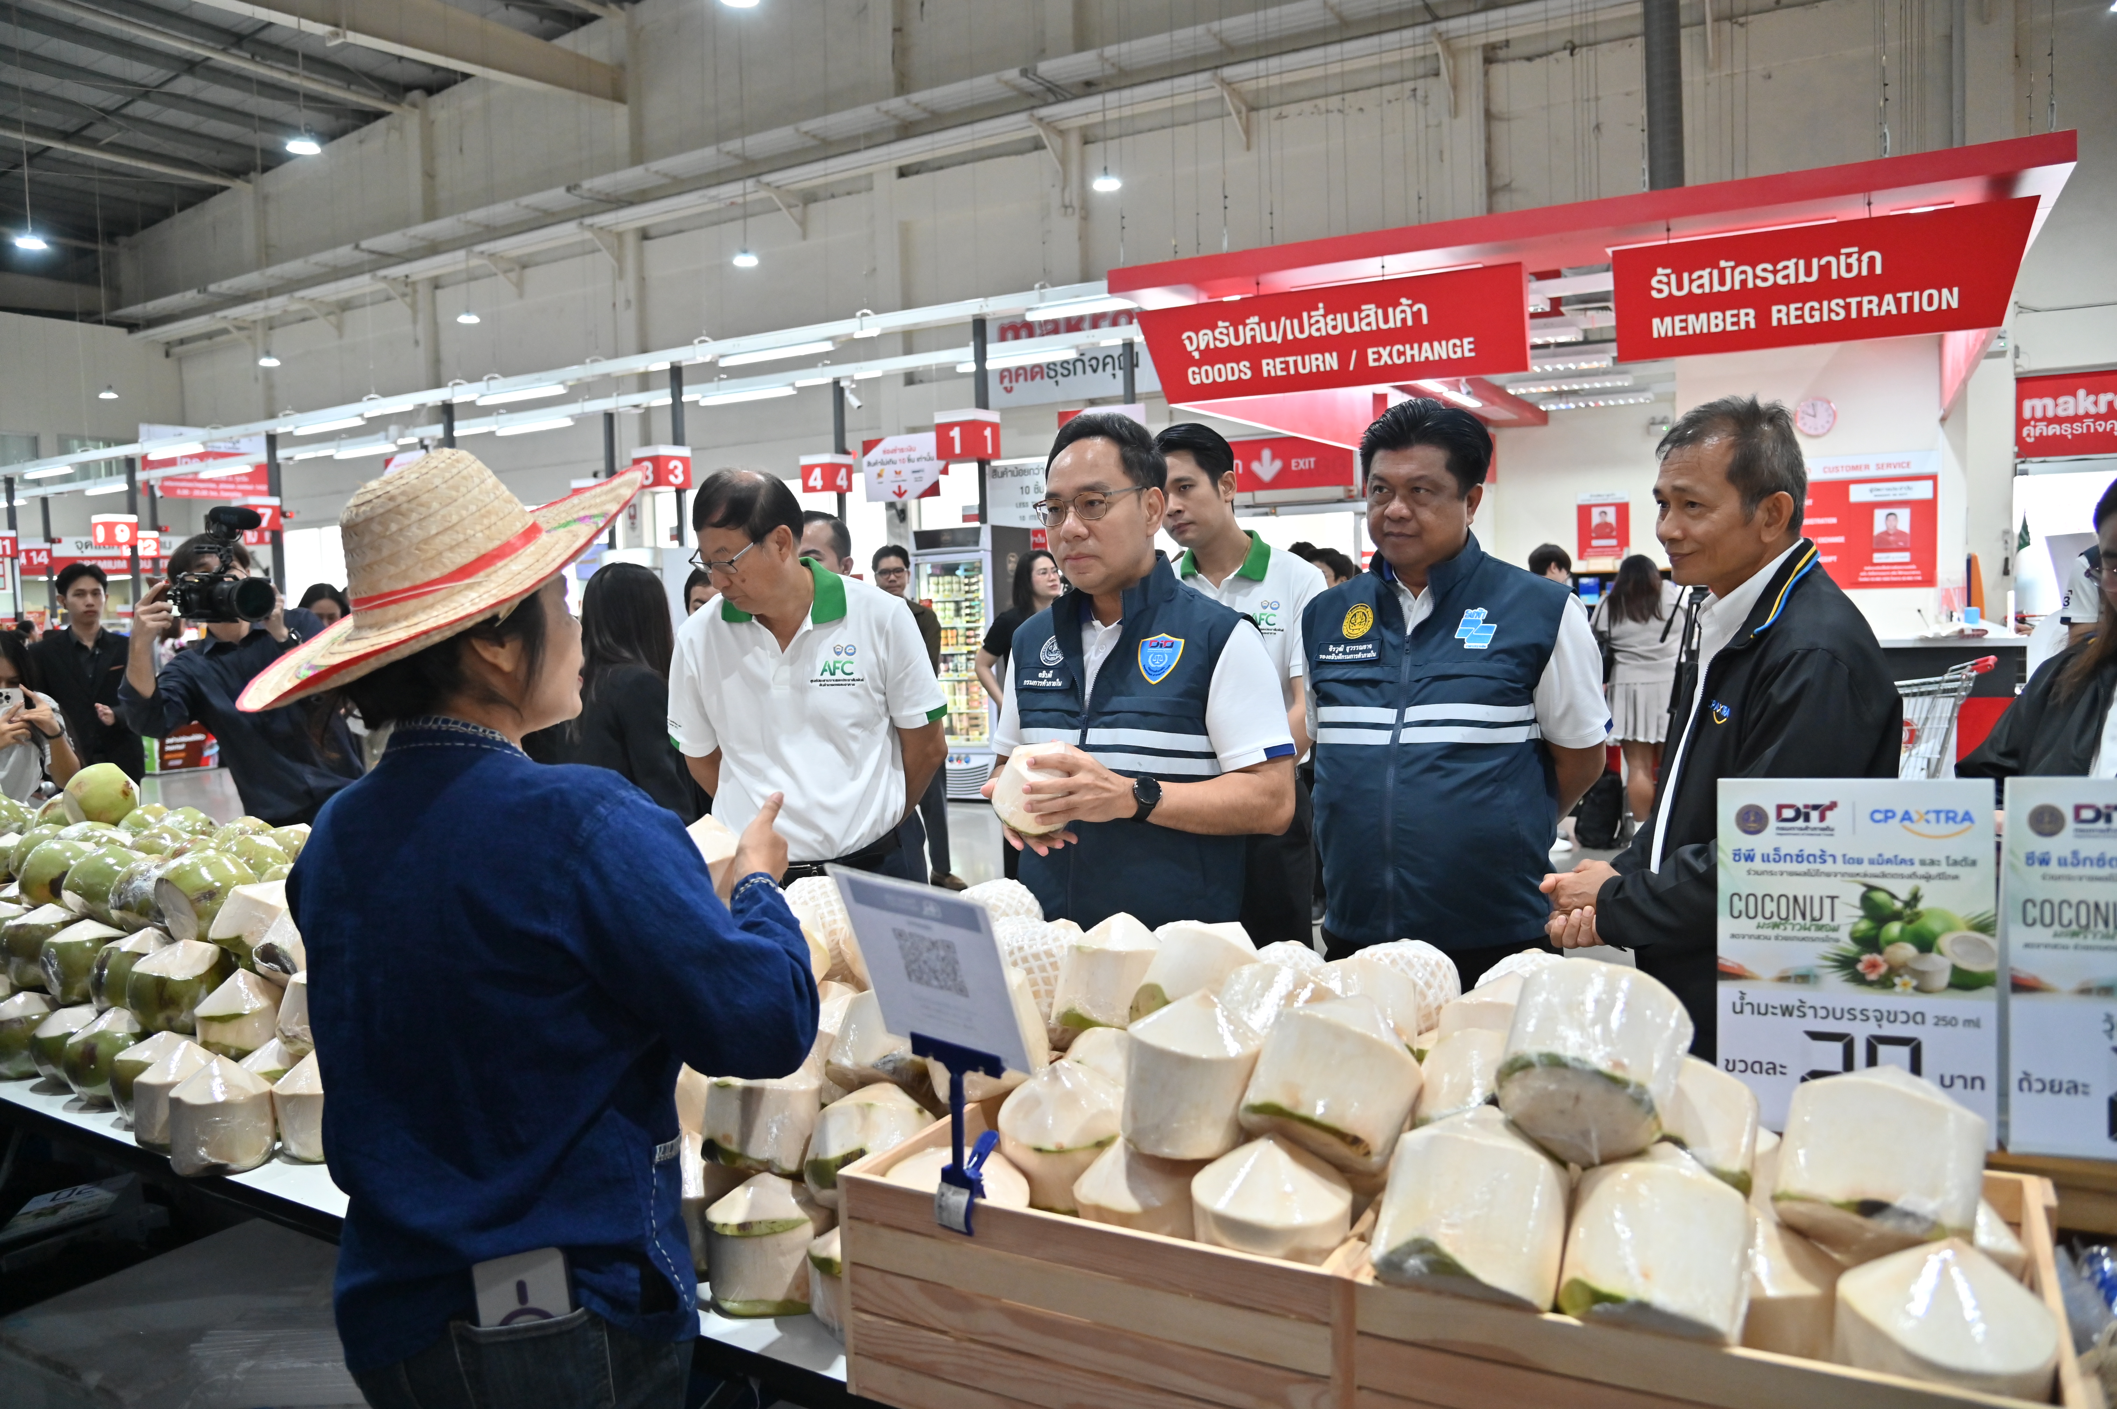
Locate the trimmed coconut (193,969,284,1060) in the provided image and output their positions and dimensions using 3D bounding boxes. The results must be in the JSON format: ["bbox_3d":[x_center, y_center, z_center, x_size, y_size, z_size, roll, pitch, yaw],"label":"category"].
[{"bbox_3d":[-1.088,0.411,1.870,0.106,0.114,0.106,-2,5,-1],"label":"trimmed coconut"}]

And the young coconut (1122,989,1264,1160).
[{"bbox_3d":[0.112,0.292,1.149,0.114,0.126,0.114,5,3,0],"label":"young coconut"}]

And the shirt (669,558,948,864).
[{"bbox_3d":[-0.416,0.018,2.360,0.460,0.540,0.280,-1,10,14],"label":"shirt"}]

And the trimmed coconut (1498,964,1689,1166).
[{"bbox_3d":[0.394,0.255,1.030,0.122,0.133,0.122,29,-33,0],"label":"trimmed coconut"}]

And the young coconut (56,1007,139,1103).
[{"bbox_3d":[-1.395,0.512,2.060,0.102,0.130,0.102,-2,5,-1],"label":"young coconut"}]

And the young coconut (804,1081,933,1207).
[{"bbox_3d":[-0.175,0.412,1.330,0.114,0.115,0.114,8,-21,0],"label":"young coconut"}]

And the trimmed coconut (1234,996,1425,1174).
[{"bbox_3d":[0.206,0.268,1.034,0.115,0.118,0.115,25,-24,0],"label":"trimmed coconut"}]

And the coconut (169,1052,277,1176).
[{"bbox_3d":[-1.054,0.512,1.780,0.117,0.136,0.117,-2,5,-1],"label":"coconut"}]

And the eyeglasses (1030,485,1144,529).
[{"bbox_3d":[0.058,-0.282,1.963,0.140,0.047,0.140,0,14,36],"label":"eyeglasses"}]

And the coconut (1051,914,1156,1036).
[{"bbox_3d":[0.061,0.301,1.598,0.111,0.127,0.111,10,-16,0],"label":"coconut"}]

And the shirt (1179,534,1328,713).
[{"bbox_3d":[0.334,-0.034,2.740,0.490,0.600,0.280,0,4,22],"label":"shirt"}]

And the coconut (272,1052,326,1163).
[{"bbox_3d":[-0.967,0.516,1.850,0.113,0.134,0.113,-1,4,0],"label":"coconut"}]

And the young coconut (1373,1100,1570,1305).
[{"bbox_3d":[0.287,0.347,0.985,0.124,0.128,0.124,14,-30,-1],"label":"young coconut"}]

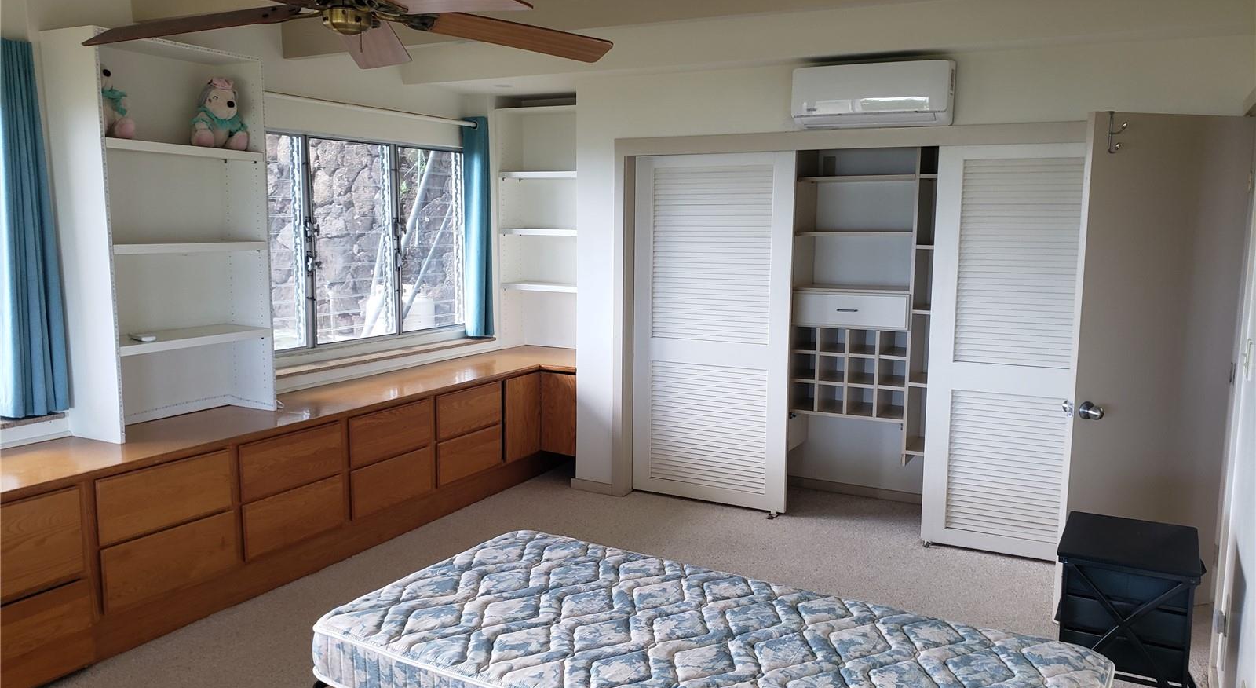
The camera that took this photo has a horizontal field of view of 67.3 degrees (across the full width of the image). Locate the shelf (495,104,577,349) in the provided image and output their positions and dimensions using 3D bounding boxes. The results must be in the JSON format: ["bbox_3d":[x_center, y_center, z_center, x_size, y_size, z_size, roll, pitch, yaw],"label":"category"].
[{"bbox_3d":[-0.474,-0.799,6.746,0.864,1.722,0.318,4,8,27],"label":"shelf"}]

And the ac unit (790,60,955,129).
[{"bbox_3d":[1.221,-1.242,4.727,0.776,0.285,0.212,4,8,27],"label":"ac unit"}]

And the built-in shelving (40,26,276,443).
[{"bbox_3d":[-2.061,-0.470,4.244,0.333,1.679,0.824,4,8,27],"label":"built-in shelving"}]

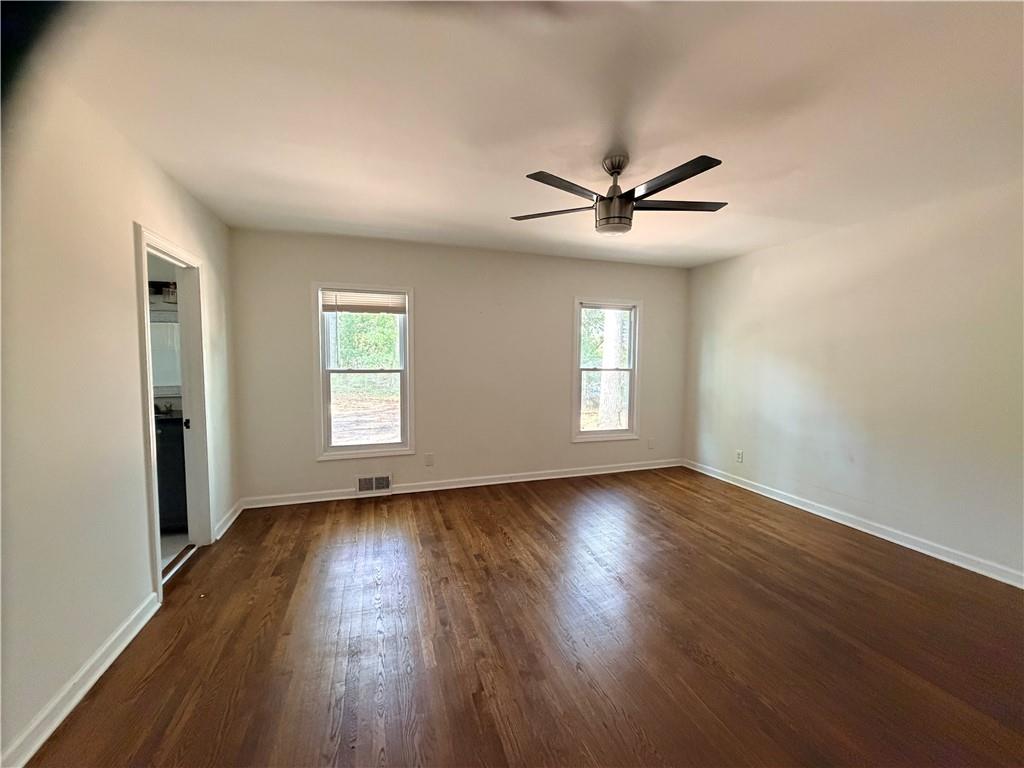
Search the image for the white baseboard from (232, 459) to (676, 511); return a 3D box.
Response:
[{"bbox_3d":[-0.138,1.058,4.604,4.976,0.102,0.027,-1,4,-18],"label":"white baseboard"}]

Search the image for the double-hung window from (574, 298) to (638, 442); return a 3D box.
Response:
[{"bbox_3d":[1.139,-0.159,4.988,0.914,1.692,0.099,-1,4,-18],"label":"double-hung window"}]

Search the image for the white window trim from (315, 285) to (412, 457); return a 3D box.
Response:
[{"bbox_3d":[-1.452,-0.104,4.128,0.921,1.680,0.099,-1,4,-18],"label":"white window trim"}]

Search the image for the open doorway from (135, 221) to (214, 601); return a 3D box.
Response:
[{"bbox_3d":[-2.158,0.178,2.632,0.144,2.097,0.866,-1,4,-18],"label":"open doorway"}]

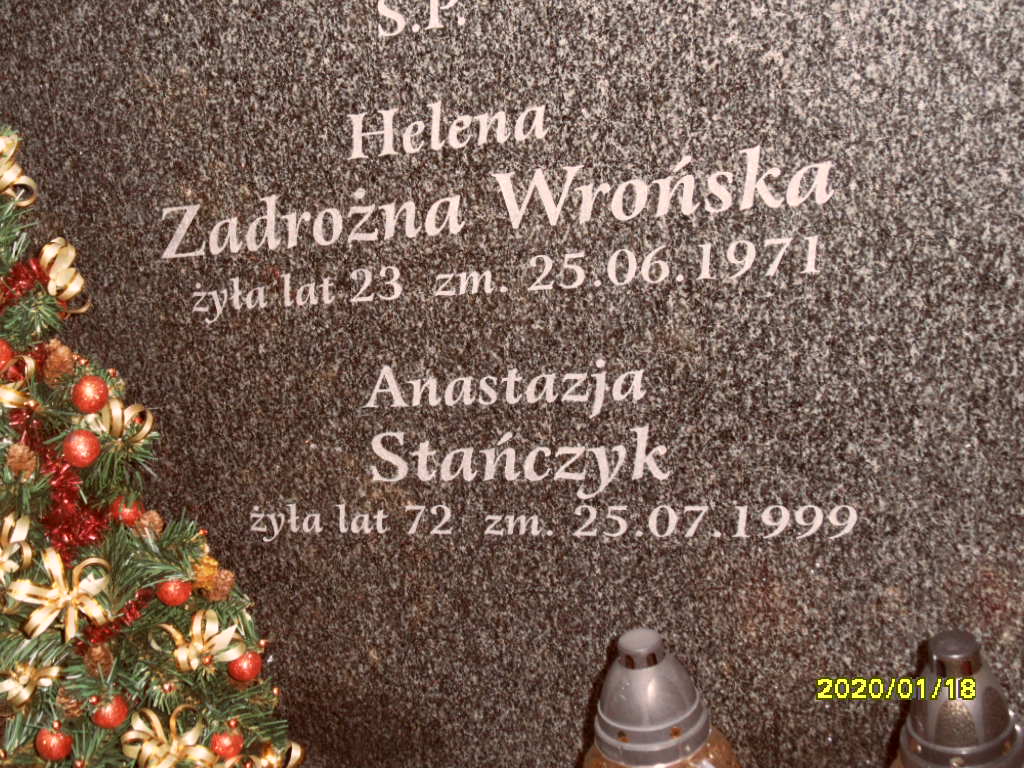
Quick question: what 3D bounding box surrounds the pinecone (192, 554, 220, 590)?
[{"bbox_3d":[-0.233,0.144,1.130,0.023,0.028,0.023,-11,18,-6],"label":"pinecone"}]

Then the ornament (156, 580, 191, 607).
[{"bbox_3d":[-0.253,0.154,1.110,0.027,0.027,0.027,-11,18,-6],"label":"ornament"}]

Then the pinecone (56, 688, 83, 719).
[{"bbox_3d":[-0.333,0.240,1.115,0.023,0.026,0.023,-19,24,-17],"label":"pinecone"}]

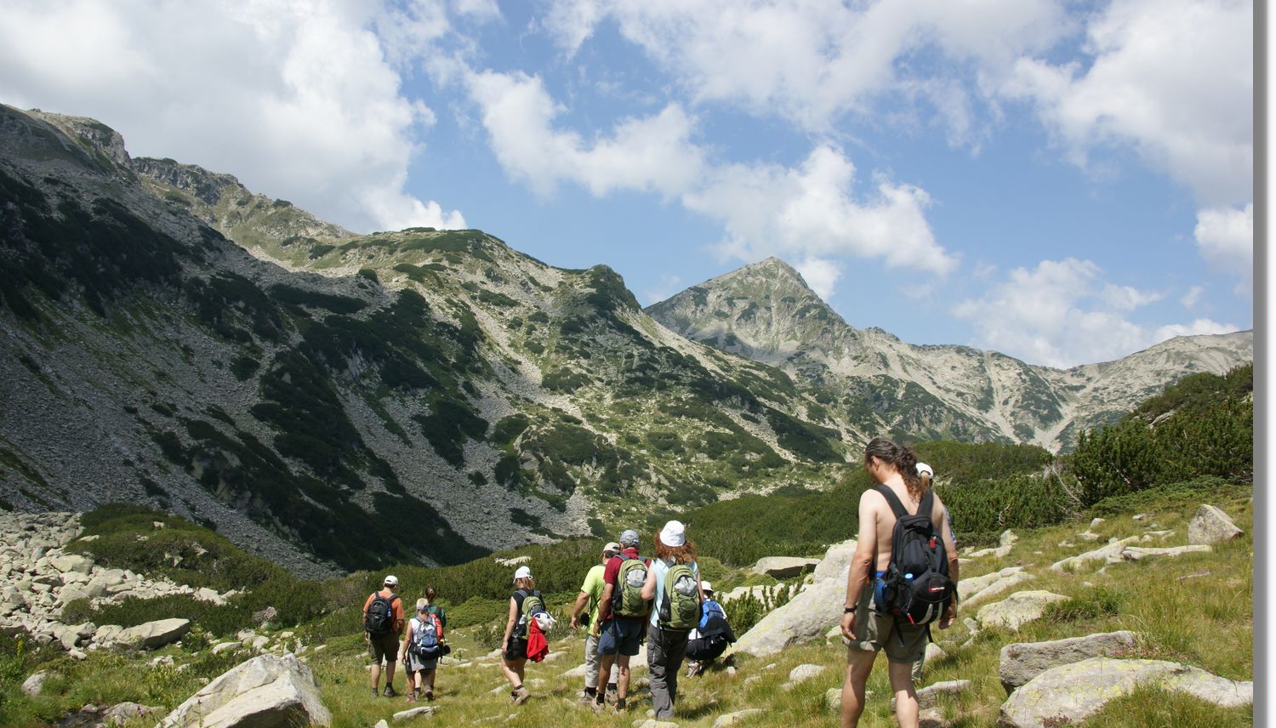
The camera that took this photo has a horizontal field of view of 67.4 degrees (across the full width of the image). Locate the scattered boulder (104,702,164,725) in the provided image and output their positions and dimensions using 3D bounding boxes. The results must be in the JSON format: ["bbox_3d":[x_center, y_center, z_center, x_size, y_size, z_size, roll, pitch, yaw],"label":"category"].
[{"bbox_3d":[-6.530,4.536,12.400,0.800,0.290,0.500,3,-7,-27],"label":"scattered boulder"}]

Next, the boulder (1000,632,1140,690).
[{"bbox_3d":[2.959,2.042,6.575,0.962,0.392,0.529,-1,-3,15],"label":"boulder"}]

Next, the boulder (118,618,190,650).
[{"bbox_3d":[-9.073,5.062,17.921,1.414,0.561,0.990,2,-3,-27],"label":"boulder"}]

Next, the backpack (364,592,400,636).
[{"bbox_3d":[-3.662,3.551,13.600,0.360,0.570,0.280,-1,-6,6],"label":"backpack"}]

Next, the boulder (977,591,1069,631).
[{"bbox_3d":[3.810,2.449,9.476,0.927,0.376,0.649,-1,-3,22],"label":"boulder"}]

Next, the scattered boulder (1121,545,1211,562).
[{"bbox_3d":[8.274,2.978,15.000,1.380,0.240,0.600,-2,-6,17],"label":"scattered boulder"}]

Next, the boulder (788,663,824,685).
[{"bbox_3d":[1.510,2.789,8.604,0.326,0.188,0.244,-1,-3,10],"label":"boulder"}]

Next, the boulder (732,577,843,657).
[{"bbox_3d":[2.074,3.362,12.800,1.700,1.050,1.200,-2,-6,17],"label":"boulder"}]

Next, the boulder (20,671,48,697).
[{"bbox_3d":[-8.649,4.583,13.700,0.400,0.350,0.360,4,-7,-31],"label":"boulder"}]

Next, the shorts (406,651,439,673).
[{"bbox_3d":[-3.038,4.172,13.500,0.420,0.370,0.300,2,-6,-14],"label":"shorts"}]

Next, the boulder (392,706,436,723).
[{"bbox_3d":[-2.727,4.262,11.634,0.526,0.186,0.316,1,-3,-13],"label":"boulder"}]

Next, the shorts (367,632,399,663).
[{"bbox_3d":[-3.673,4.077,13.800,0.430,0.500,0.320,0,-6,5],"label":"shorts"}]

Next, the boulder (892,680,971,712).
[{"bbox_3d":[2.025,2.284,6.600,0.510,0.210,0.340,-1,-6,11],"label":"boulder"}]

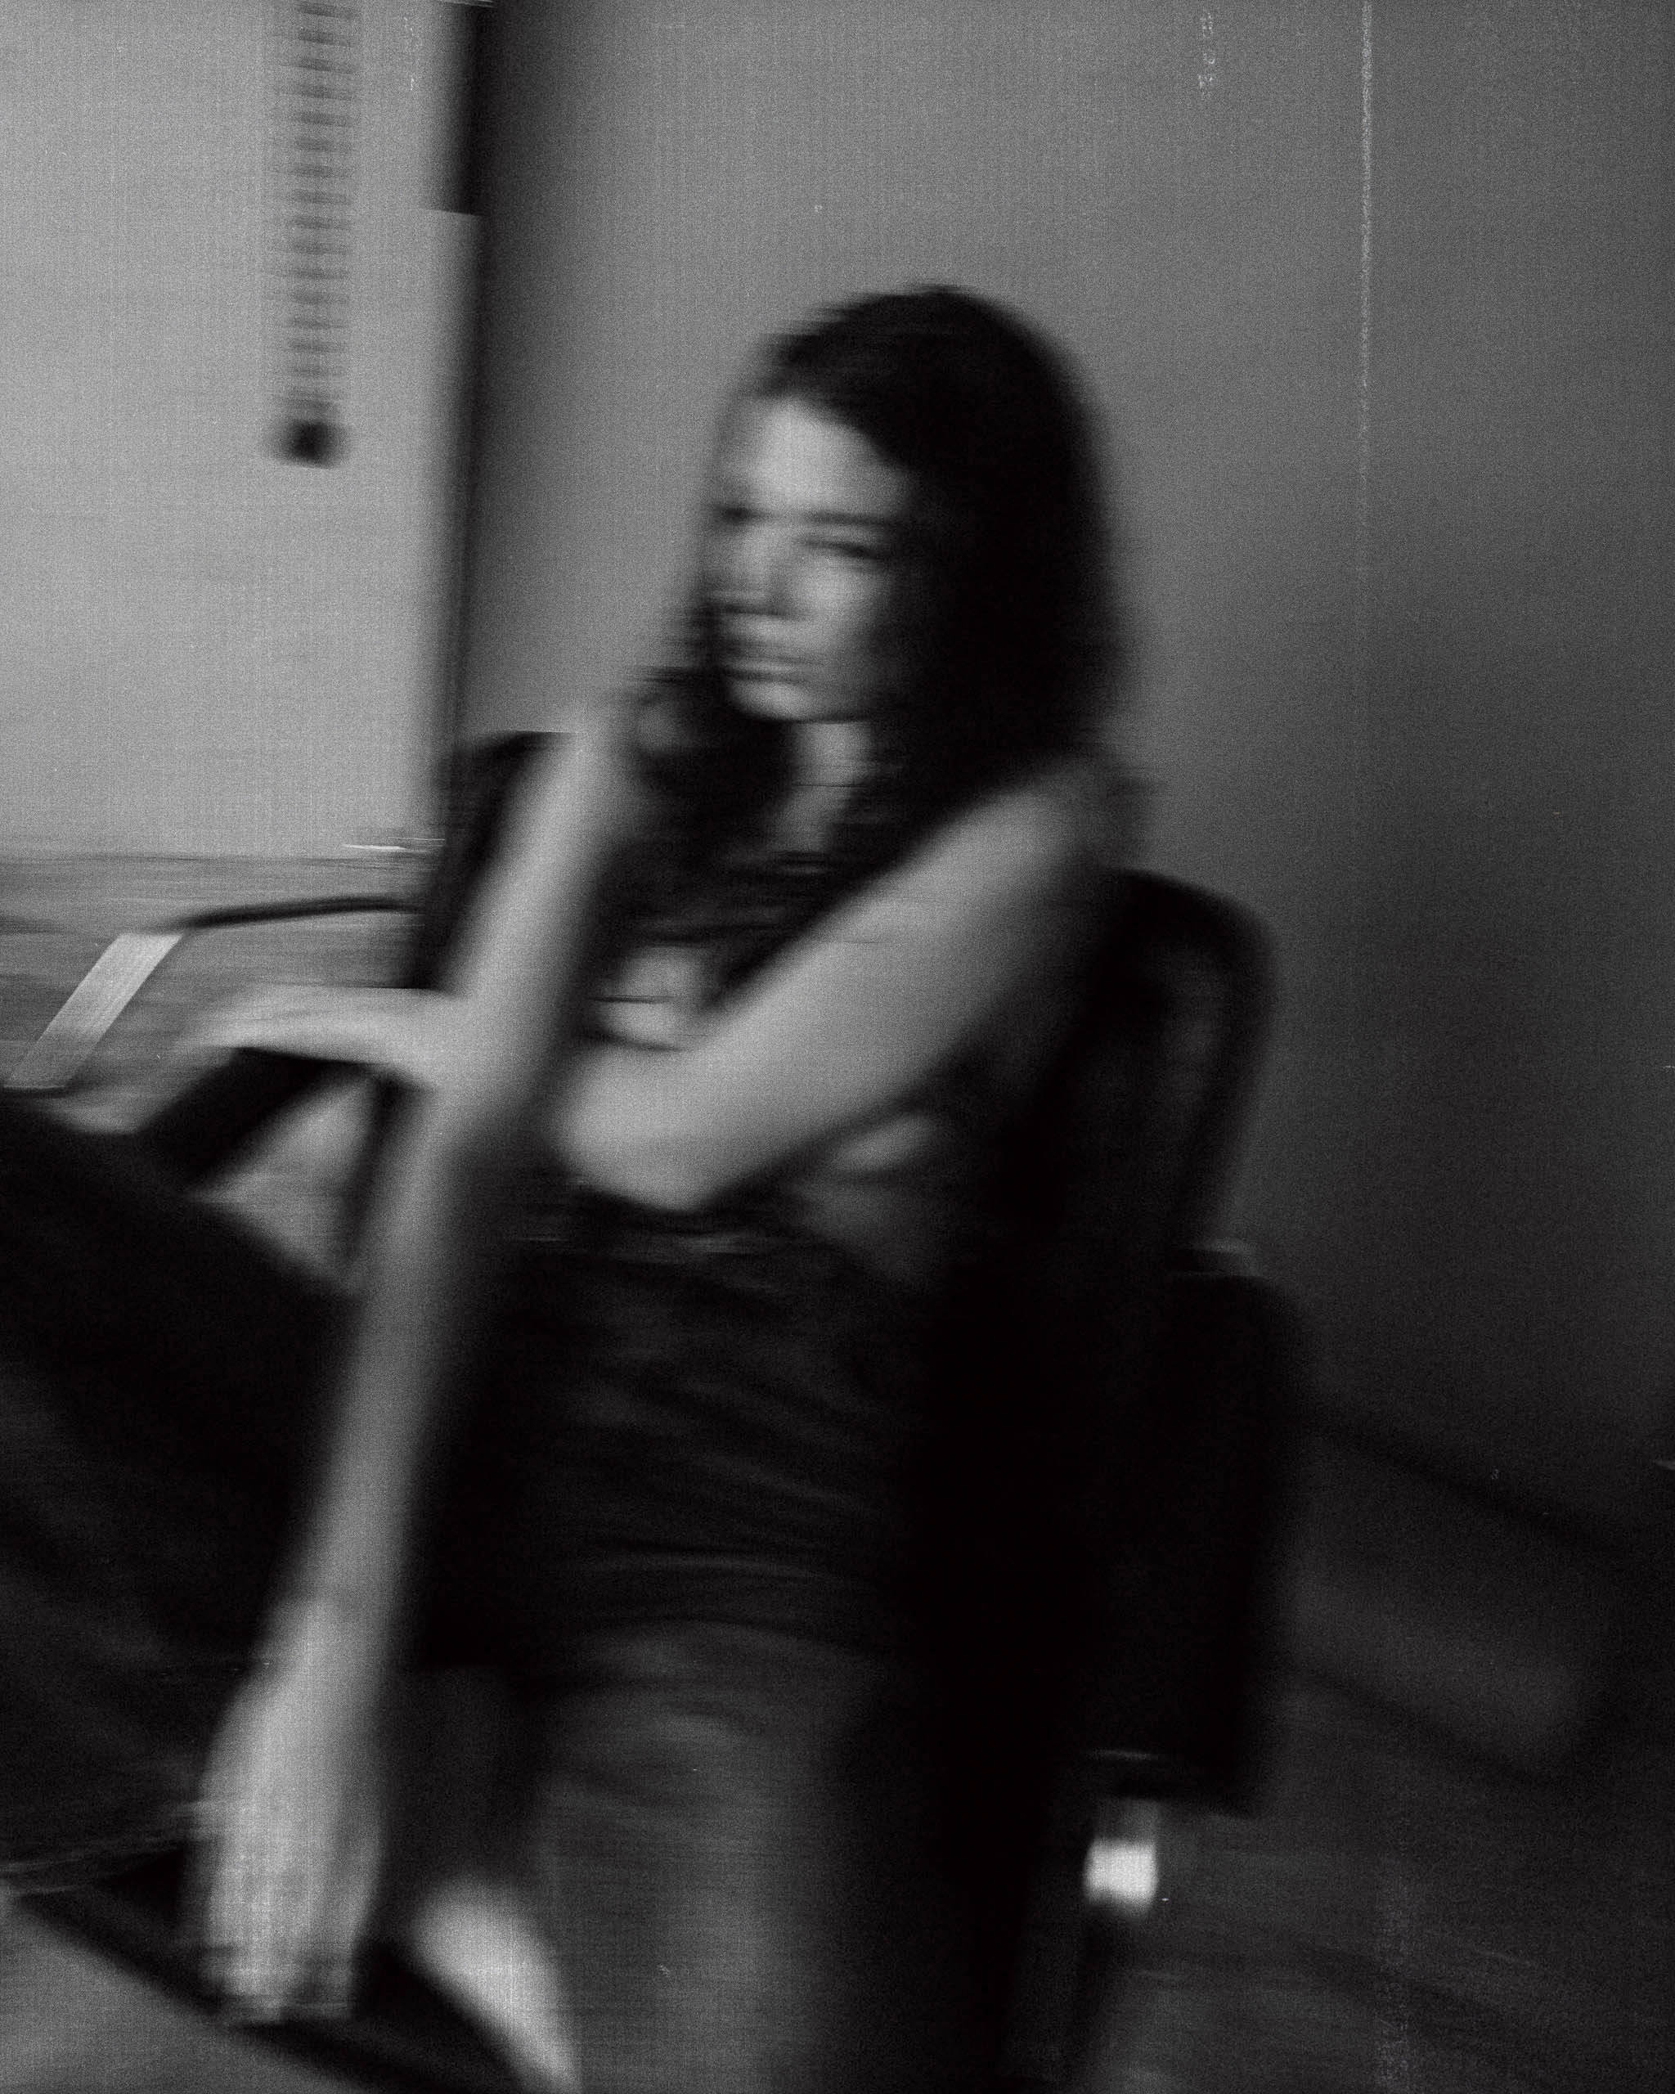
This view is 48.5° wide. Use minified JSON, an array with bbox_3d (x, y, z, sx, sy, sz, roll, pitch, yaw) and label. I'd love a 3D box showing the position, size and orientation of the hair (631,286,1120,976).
[{"bbox_3d":[0.028,-0.249,1.102,0.225,0.380,0.250,16,17,37],"label":"hair"}]

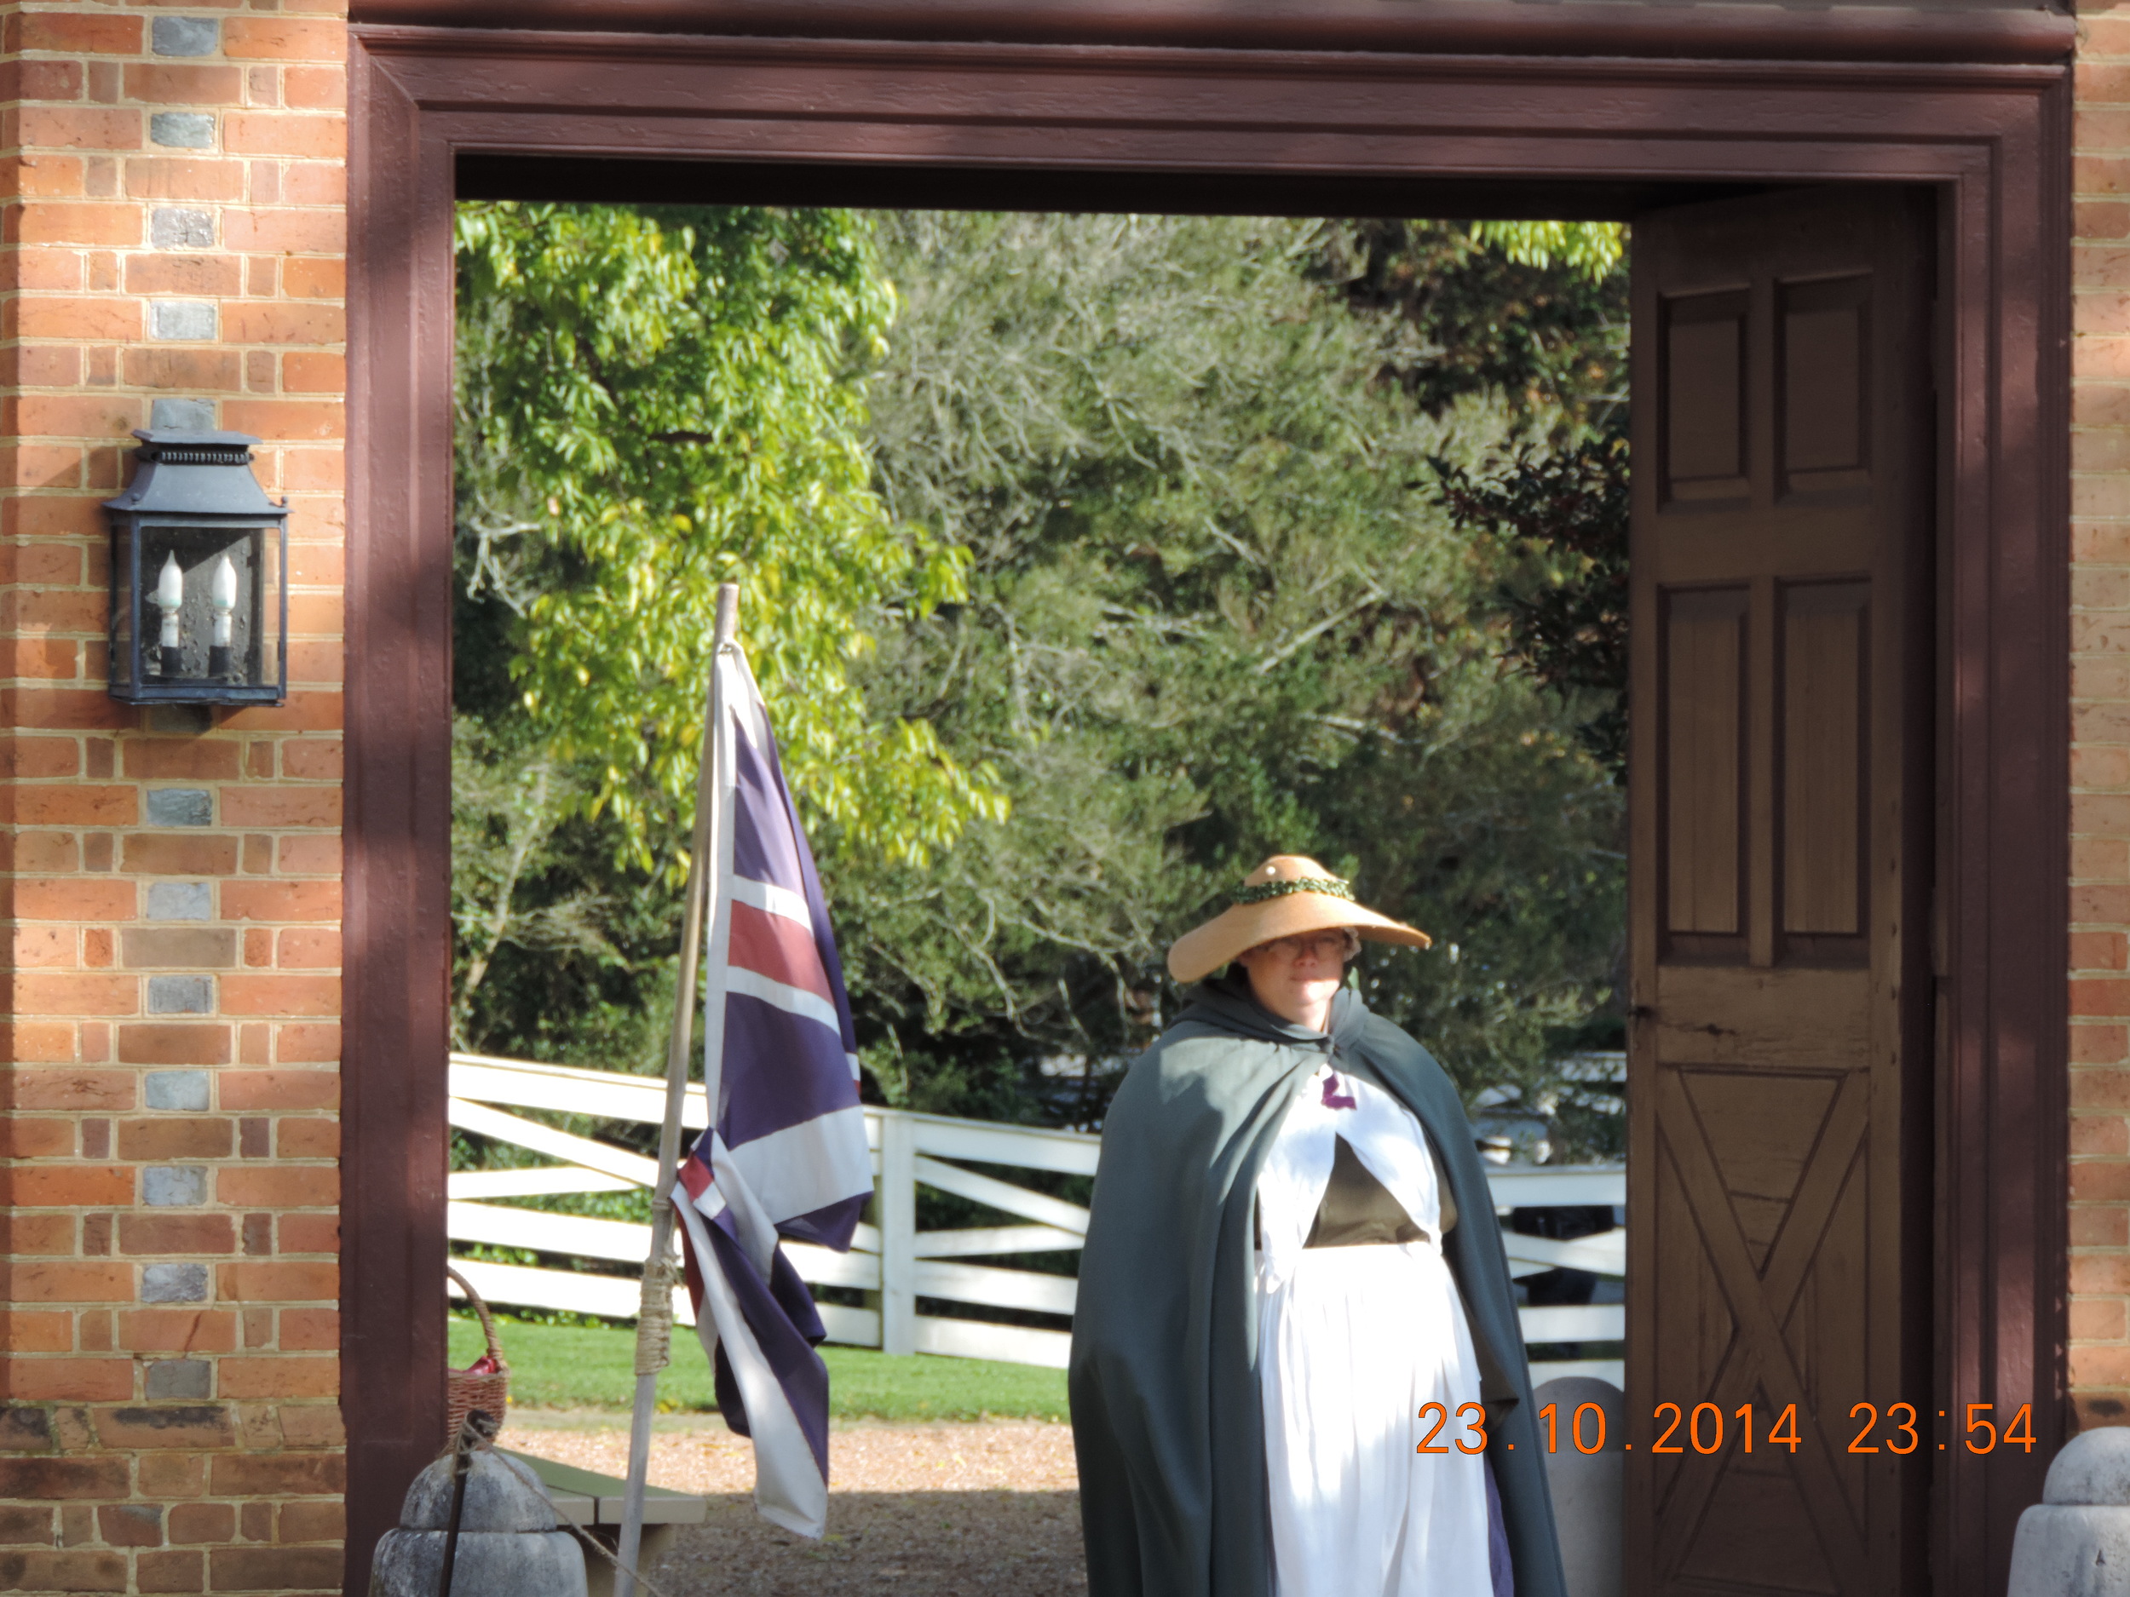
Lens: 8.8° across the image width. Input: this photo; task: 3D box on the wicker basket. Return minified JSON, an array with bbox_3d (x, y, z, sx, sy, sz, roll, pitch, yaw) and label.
[{"bbox_3d":[-1.158,0.998,24.600,0.330,0.355,0.280,0,-1,-12],"label":"wicker basket"}]

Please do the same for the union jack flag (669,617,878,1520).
[{"bbox_3d":[-0.476,0.475,22.500,0.335,1.450,0.200,0,-1,-10],"label":"union jack flag"}]

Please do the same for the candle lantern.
[{"bbox_3d":[-1.392,-0.370,22.250,0.277,0.442,0.145,0,-1,-20],"label":"candle lantern"}]

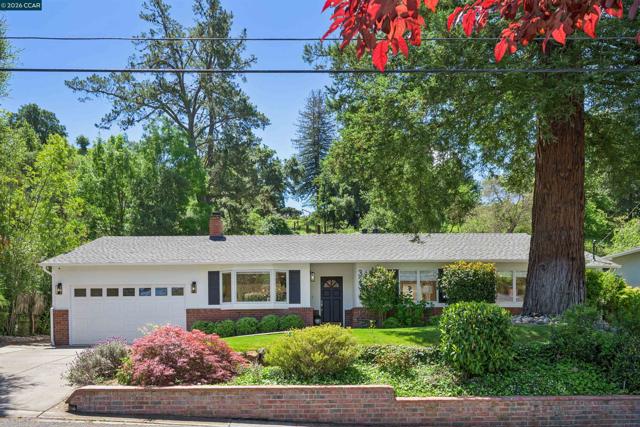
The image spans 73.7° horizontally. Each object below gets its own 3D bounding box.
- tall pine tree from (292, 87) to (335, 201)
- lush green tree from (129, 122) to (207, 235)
[{"bbox_3d":[-0.773,-8.718,60.000,6.300,17.000,6.300,0,0,0],"label":"tall pine tree"},{"bbox_3d":[-11.079,-1.962,31.000,5.600,10.000,5.200,0,0,0],"label":"lush green tree"}]

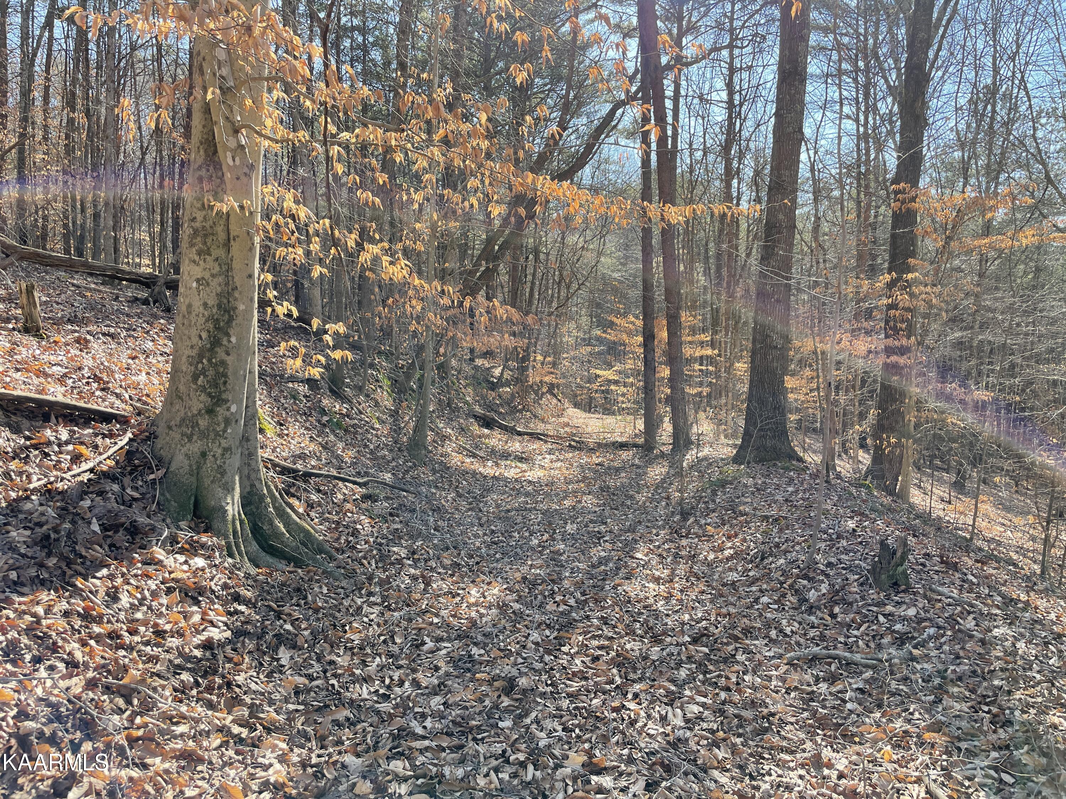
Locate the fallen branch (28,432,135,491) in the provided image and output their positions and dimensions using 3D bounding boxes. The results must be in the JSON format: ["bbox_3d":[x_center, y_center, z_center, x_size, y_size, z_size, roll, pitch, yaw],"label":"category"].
[{"bbox_3d":[-3.118,0.406,5.575,0.140,0.090,1.250,1,13,1],"label":"fallen branch"}]

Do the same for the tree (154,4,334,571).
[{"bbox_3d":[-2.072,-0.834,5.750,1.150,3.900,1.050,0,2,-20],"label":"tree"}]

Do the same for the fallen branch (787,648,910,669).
[{"bbox_3d":[1.575,1.296,4.000,0.630,0.070,0.130,1,2,-3],"label":"fallen branch"}]

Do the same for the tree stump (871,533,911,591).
[{"bbox_3d":[2.276,1.026,5.100,0.240,0.350,0.220,2,2,17],"label":"tree stump"}]

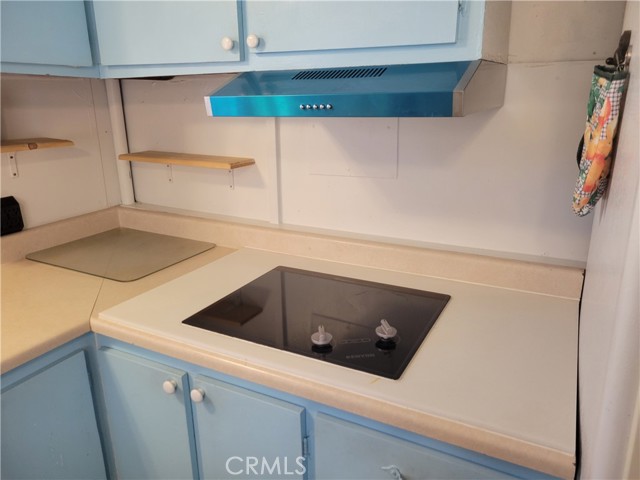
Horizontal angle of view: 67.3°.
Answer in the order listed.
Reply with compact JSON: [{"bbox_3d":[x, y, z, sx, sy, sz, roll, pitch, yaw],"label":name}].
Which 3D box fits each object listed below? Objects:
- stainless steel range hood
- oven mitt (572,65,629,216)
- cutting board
[{"bbox_3d":[0.110,-0.350,1.117,0.544,0.104,0.492,8,19,27],"label":"stainless steel range hood"},{"bbox_3d":[0.508,-0.177,0.879,0.058,0.262,0.160,8,19,27],"label":"oven mitt"},{"bbox_3d":[-0.690,0.037,1.686,0.507,0.007,0.409,8,19,27],"label":"cutting board"}]

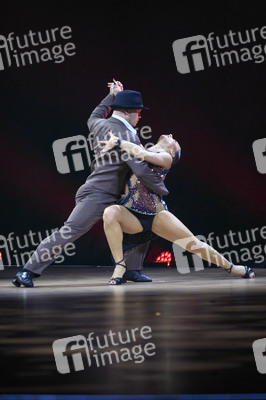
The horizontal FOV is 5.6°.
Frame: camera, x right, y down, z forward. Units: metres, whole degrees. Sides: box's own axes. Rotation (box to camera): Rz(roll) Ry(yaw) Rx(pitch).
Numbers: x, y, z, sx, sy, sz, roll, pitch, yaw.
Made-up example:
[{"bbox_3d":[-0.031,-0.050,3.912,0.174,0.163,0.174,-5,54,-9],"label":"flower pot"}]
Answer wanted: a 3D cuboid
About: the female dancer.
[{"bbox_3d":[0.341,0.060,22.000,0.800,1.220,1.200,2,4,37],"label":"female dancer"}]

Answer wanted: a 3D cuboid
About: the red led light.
[{"bbox_3d":[0.270,0.518,24.300,0.170,0.150,0.160,1,3,6],"label":"red led light"}]

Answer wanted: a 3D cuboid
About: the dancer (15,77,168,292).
[{"bbox_3d":[-0.333,-0.136,22.000,1.200,1.650,0.750,-2,3,-33],"label":"dancer"}]

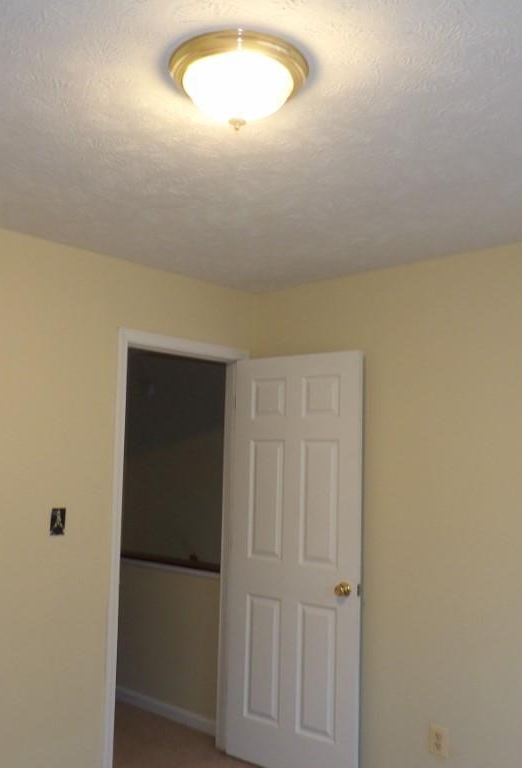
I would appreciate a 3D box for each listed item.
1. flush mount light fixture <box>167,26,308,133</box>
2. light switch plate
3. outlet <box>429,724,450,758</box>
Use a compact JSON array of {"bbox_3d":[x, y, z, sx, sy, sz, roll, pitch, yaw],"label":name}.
[{"bbox_3d":[-0.053,-0.685,1.700,0.335,0.155,0.335,1,-6,0],"label":"flush mount light fixture"},{"bbox_3d":[-0.858,0.588,3.017,0.010,0.115,0.070,-5,-8,43],"label":"light switch plate"},{"bbox_3d":[0.766,1.535,3.051,0.080,0.122,0.010,-5,-8,43],"label":"outlet"}]

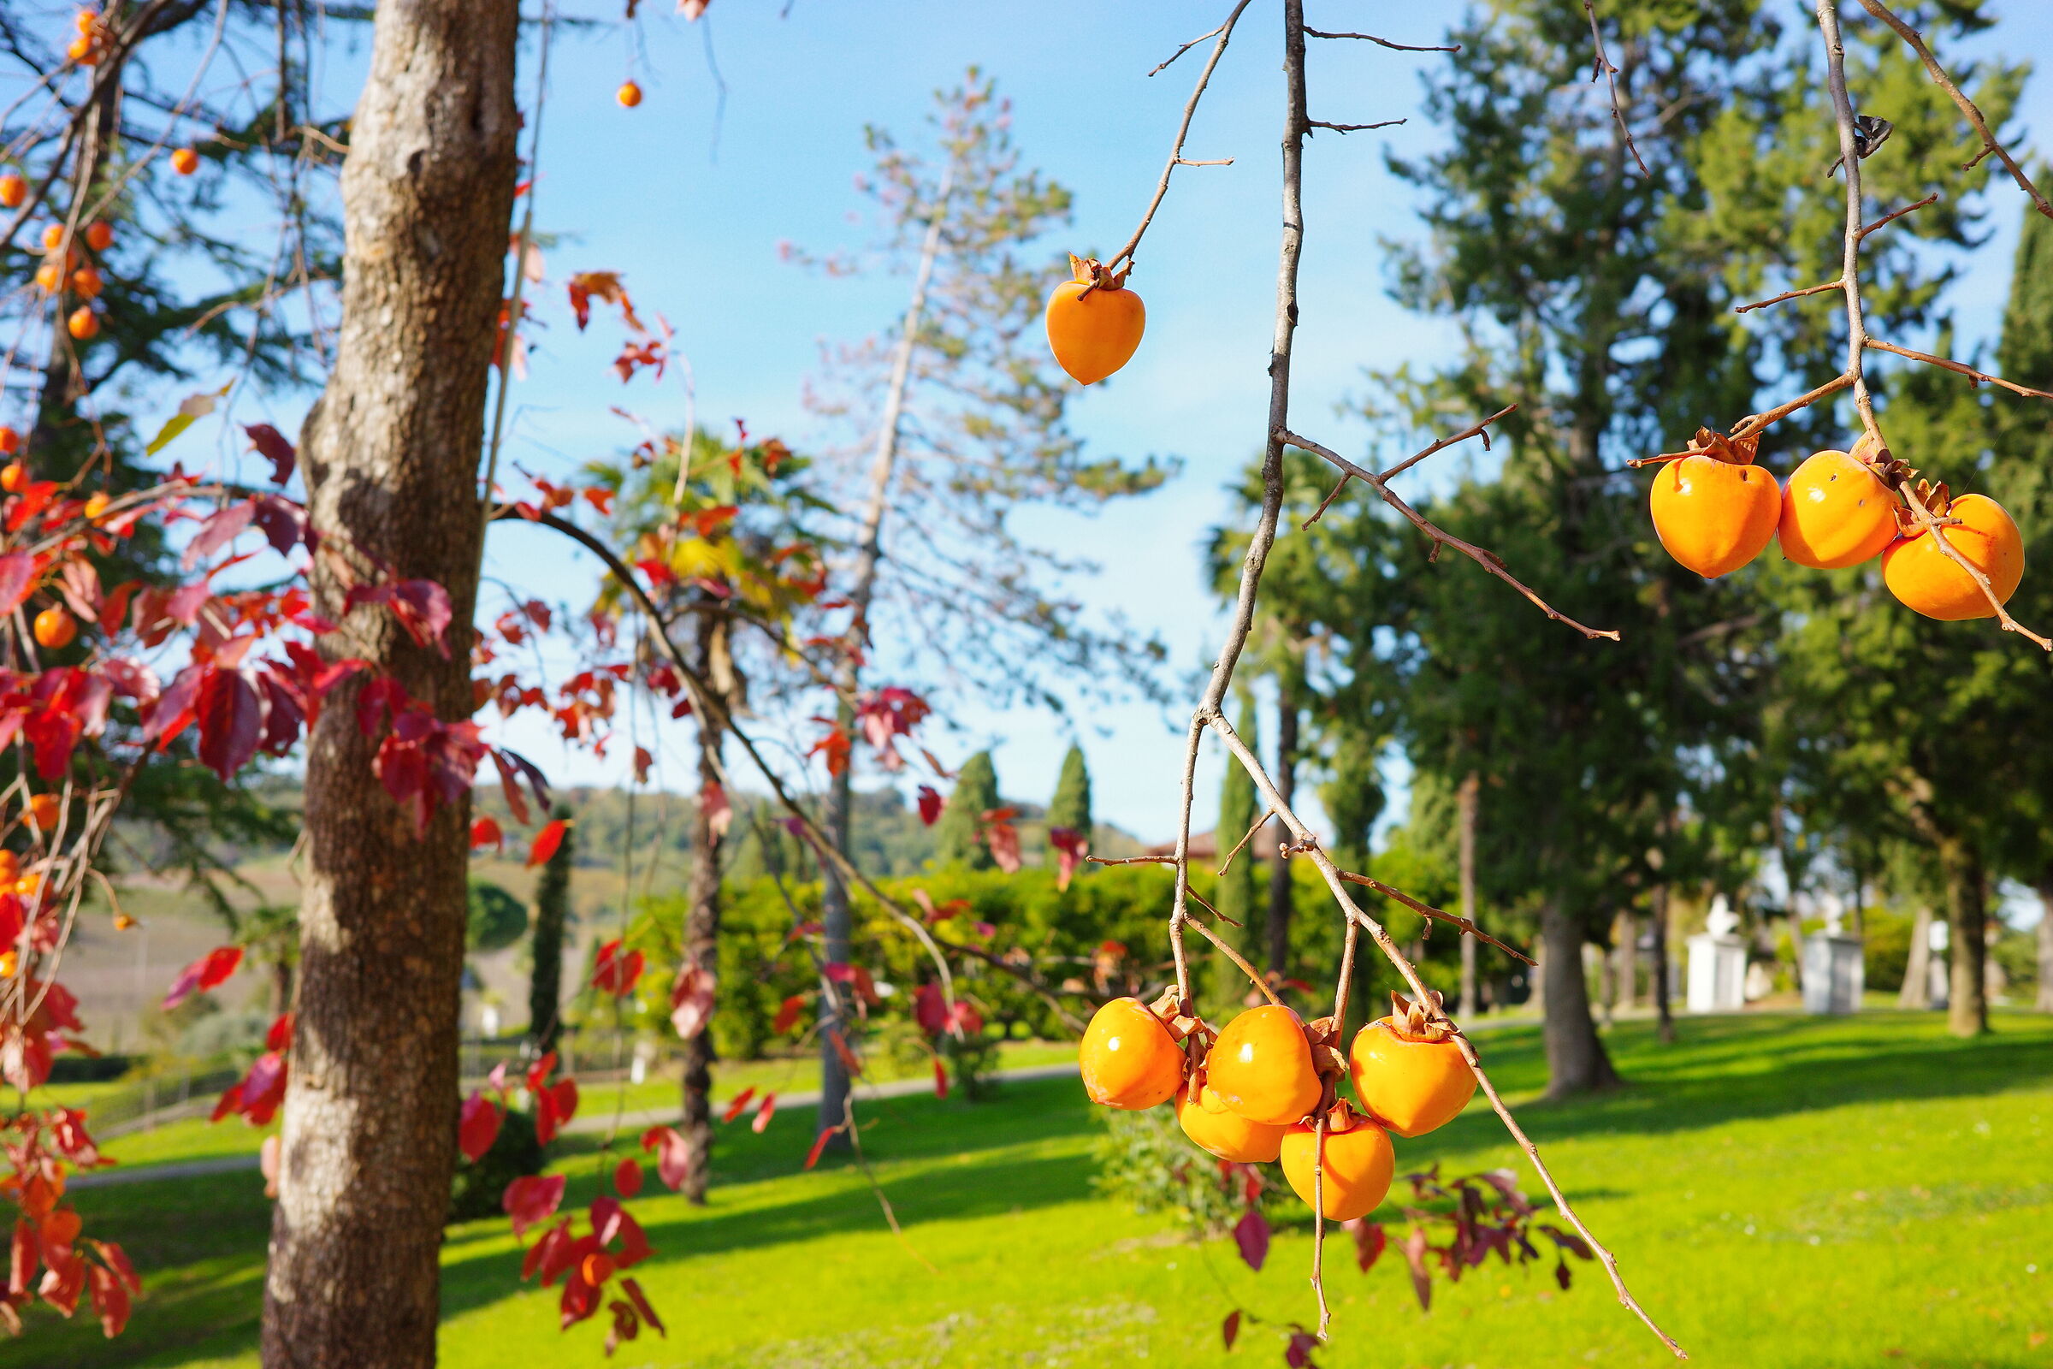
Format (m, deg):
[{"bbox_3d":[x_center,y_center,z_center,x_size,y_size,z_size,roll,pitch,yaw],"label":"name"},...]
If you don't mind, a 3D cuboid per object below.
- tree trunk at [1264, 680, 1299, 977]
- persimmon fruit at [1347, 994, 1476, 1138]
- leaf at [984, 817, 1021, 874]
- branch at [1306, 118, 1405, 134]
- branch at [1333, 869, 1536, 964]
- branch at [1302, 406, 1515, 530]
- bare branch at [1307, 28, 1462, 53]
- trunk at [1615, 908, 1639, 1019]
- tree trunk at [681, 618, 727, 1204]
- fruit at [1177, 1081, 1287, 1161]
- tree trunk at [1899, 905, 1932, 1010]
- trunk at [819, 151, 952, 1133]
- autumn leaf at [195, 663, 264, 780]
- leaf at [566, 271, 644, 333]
[{"bbox_3d":[3.455,1.963,31.000,0.280,4.100,0.280,3,-5,0],"label":"tree trunk"},{"bbox_3d":[0.230,0.230,1.360,0.075,0.081,0.075,3,12,10],"label":"persimmon fruit"},{"bbox_3d":[-0.031,0.217,3.050,0.048,0.075,0.025,0,-5,0],"label":"leaf"},{"bbox_3d":[0.211,-0.357,1.460,0.064,0.011,0.015,0,-5,0],"label":"branch"},{"bbox_3d":[0.254,0.144,1.420,0.128,0.058,0.040,0,-5,0],"label":"branch"},{"bbox_3d":[0.241,-0.137,1.440,0.135,0.078,0.060,0,-5,0],"label":"branch"},{"bbox_3d":[0.217,-0.395,1.400,0.095,0.013,0.025,5,-6,7],"label":"bare branch"},{"bbox_3d":[8.954,4.138,34.000,0.260,1.550,0.260,0,-5,0],"label":"trunk"},{"bbox_3d":[-2.147,1.471,15.195,0.267,3.872,0.246,1,-6,-8],"label":"tree trunk"},{"bbox_3d":[0.124,0.259,1.385,0.066,0.068,0.066,-31,-6,-1],"label":"fruit"},{"bbox_3d":[15.298,4.618,39.094,0.522,1.857,0.467,-2,-6,21],"label":"tree trunk"},{"bbox_3d":[-1.111,-0.367,19.415,0.956,8.234,0.519,0,-6,-3],"label":"trunk"},{"bbox_3d":[-0.752,0.036,2.150,0.065,0.108,0.030,0,-5,0],"label":"autumn leaf"},{"bbox_3d":[-0.593,-0.536,3.200,0.105,0.083,0.065,1,-6,-11],"label":"leaf"}]

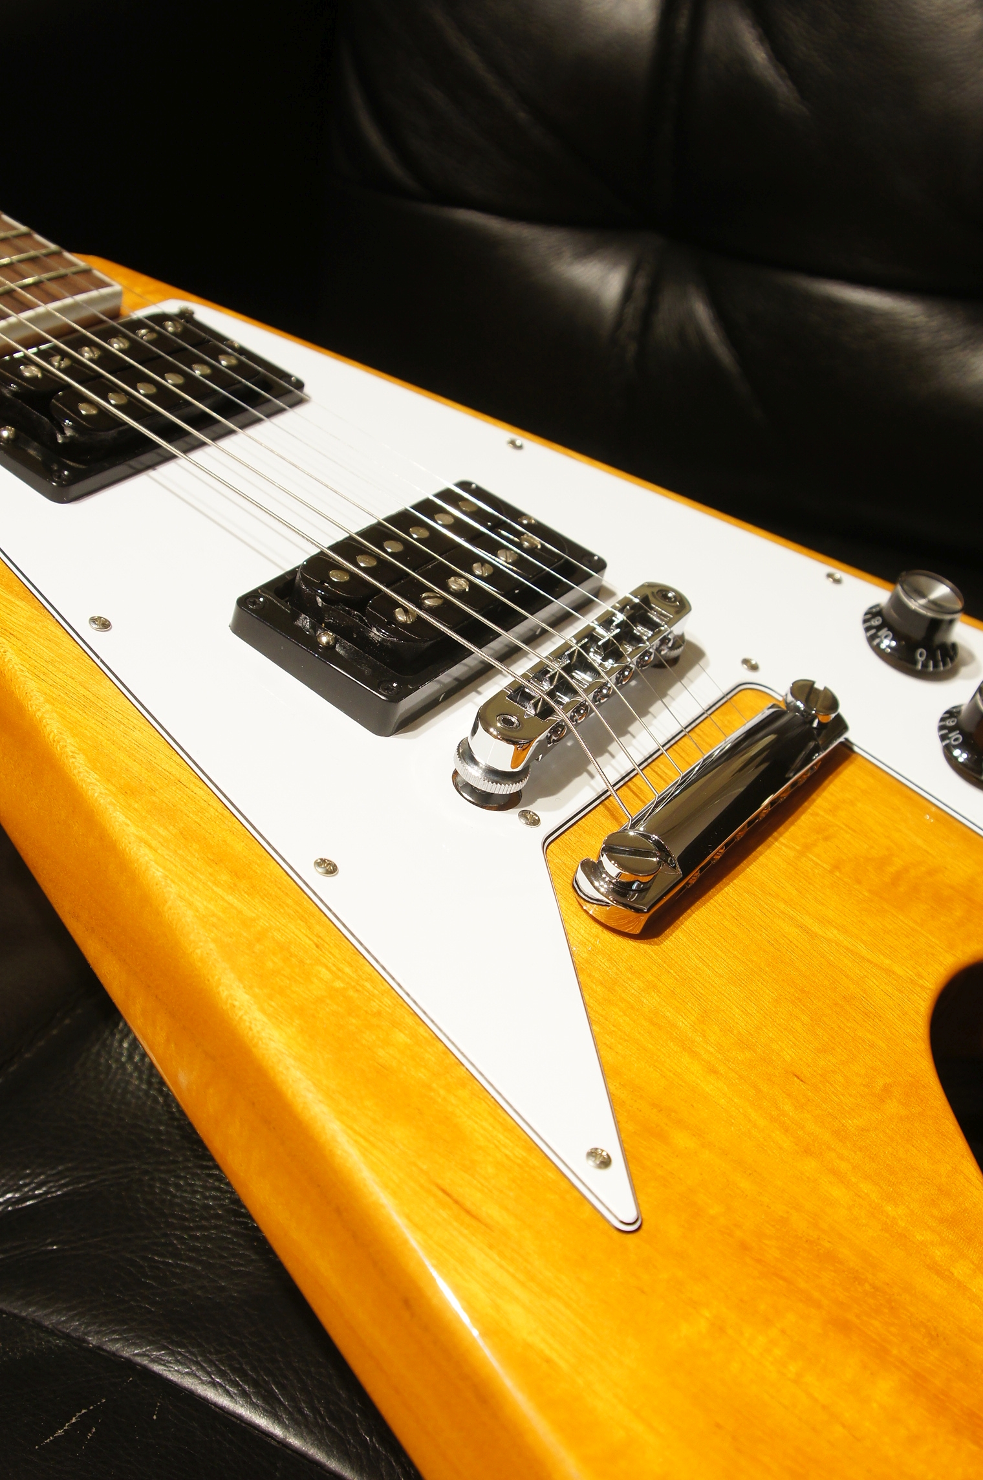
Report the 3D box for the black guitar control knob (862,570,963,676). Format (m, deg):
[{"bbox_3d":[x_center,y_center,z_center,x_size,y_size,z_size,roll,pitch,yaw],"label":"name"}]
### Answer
[{"bbox_3d":[0.107,-0.030,0.461,0.026,0.017,0.026,34,39,18],"label":"black guitar control knob"}]

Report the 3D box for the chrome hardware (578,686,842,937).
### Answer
[{"bbox_3d":[0.050,0.011,0.395,0.018,0.013,0.100,35,40,17],"label":"chrome hardware"}]

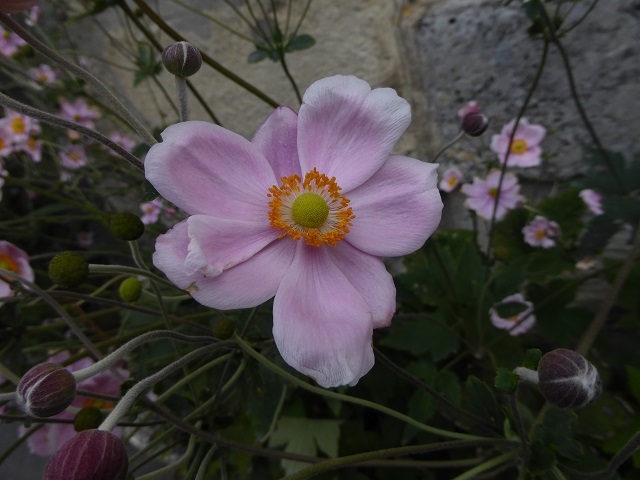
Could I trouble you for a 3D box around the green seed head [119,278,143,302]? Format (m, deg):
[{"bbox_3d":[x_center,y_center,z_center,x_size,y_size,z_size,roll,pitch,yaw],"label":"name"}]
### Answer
[{"bbox_3d":[-0.064,0.017,0.150,0.008,0.008,0.008,0,18,0],"label":"green seed head"}]

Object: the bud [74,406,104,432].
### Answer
[{"bbox_3d":[-0.075,0.058,0.143,0.009,0.009,0.009,0,18,0],"label":"bud"}]

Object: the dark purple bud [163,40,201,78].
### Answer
[{"bbox_3d":[-0.041,-0.054,0.132,0.011,0.011,0.011,2,12,0],"label":"dark purple bud"}]

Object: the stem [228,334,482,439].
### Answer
[{"bbox_3d":[0.012,0.054,0.154,0.093,0.008,0.006,21,0,5],"label":"stem"}]

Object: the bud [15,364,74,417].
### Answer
[{"bbox_3d":[-0.071,0.039,0.116,0.015,0.015,0.015,-31,0,-27],"label":"bud"}]

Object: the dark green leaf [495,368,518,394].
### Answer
[{"bbox_3d":[0.053,0.040,0.126,0.007,0.007,0.003,0,12,0],"label":"dark green leaf"}]

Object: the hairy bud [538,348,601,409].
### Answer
[{"bbox_3d":[0.067,0.037,0.119,0.017,0.016,0.016,7,0,30],"label":"hairy bud"}]

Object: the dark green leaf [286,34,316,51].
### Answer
[{"bbox_3d":[-0.010,-0.102,0.230,0.015,0.003,0.009,-17,44,0],"label":"dark green leaf"}]

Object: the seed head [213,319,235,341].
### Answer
[{"bbox_3d":[-0.035,0.032,0.158,0.008,0.008,0.008,0,18,0],"label":"seed head"}]

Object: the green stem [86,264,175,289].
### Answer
[{"bbox_3d":[-0.057,0.010,0.135,0.025,0.004,0.003,15,0,-14],"label":"green stem"}]

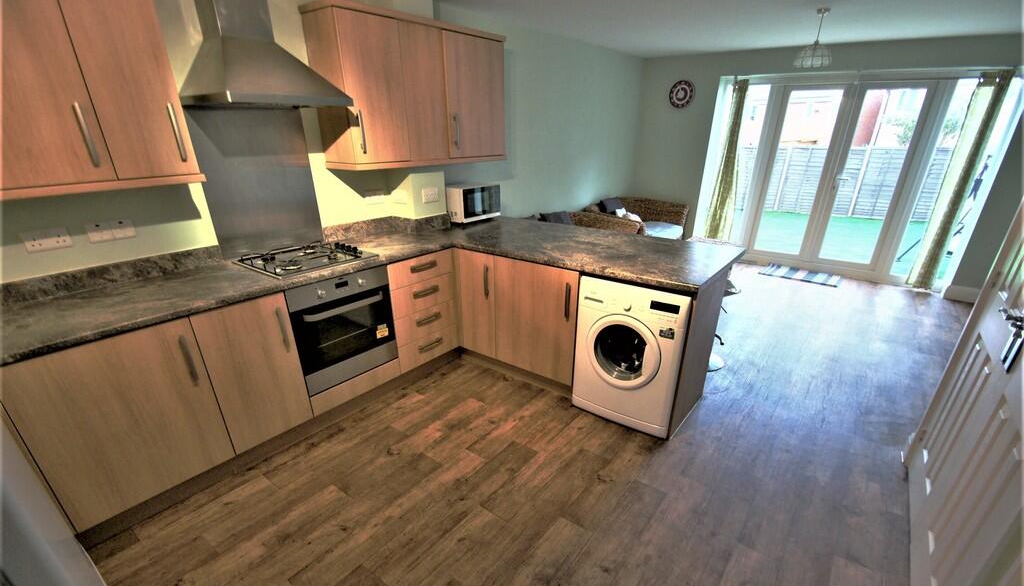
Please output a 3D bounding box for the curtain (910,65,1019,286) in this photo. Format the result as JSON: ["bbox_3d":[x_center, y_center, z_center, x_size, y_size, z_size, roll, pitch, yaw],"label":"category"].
[{"bbox_3d":[4.341,-0.999,4.174,0.280,2.080,0.150,16,26,34],"label":"curtain"}]

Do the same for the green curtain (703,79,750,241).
[{"bbox_3d":[2.746,-1.510,5.391,0.340,2.120,0.150,16,26,34],"label":"green curtain"}]

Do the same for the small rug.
[{"bbox_3d":[3.429,-0.221,5.062,0.770,0.012,0.500,16,26,34],"label":"small rug"}]

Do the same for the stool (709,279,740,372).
[{"bbox_3d":[1.406,0.091,3.112,0.420,0.860,0.420,18,28,37],"label":"stool"}]

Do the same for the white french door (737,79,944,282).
[{"bbox_3d":[3.675,-1.275,4.916,1.510,2.070,0.100,16,26,34],"label":"white french door"}]

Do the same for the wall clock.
[{"bbox_3d":[2.121,-2.501,5.332,0.320,0.320,0.040,16,26,34],"label":"wall clock"}]

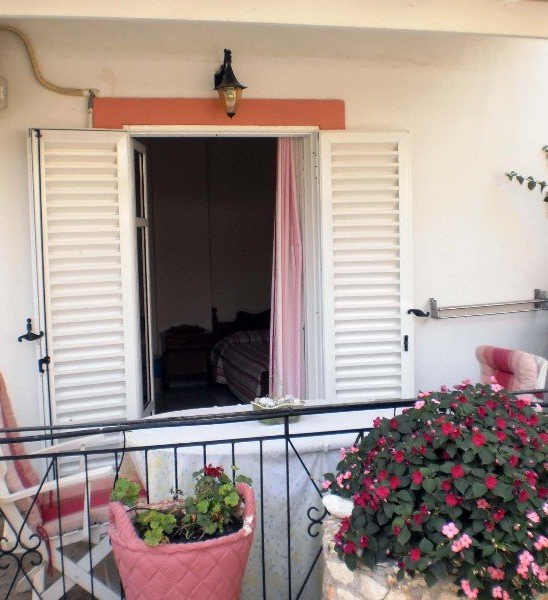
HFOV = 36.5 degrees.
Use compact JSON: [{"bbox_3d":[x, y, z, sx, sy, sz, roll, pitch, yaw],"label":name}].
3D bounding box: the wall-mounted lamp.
[{"bbox_3d":[-0.243,-1.205,4.640,0.185,0.385,0.250,-2,4,-12],"label":"wall-mounted lamp"}]

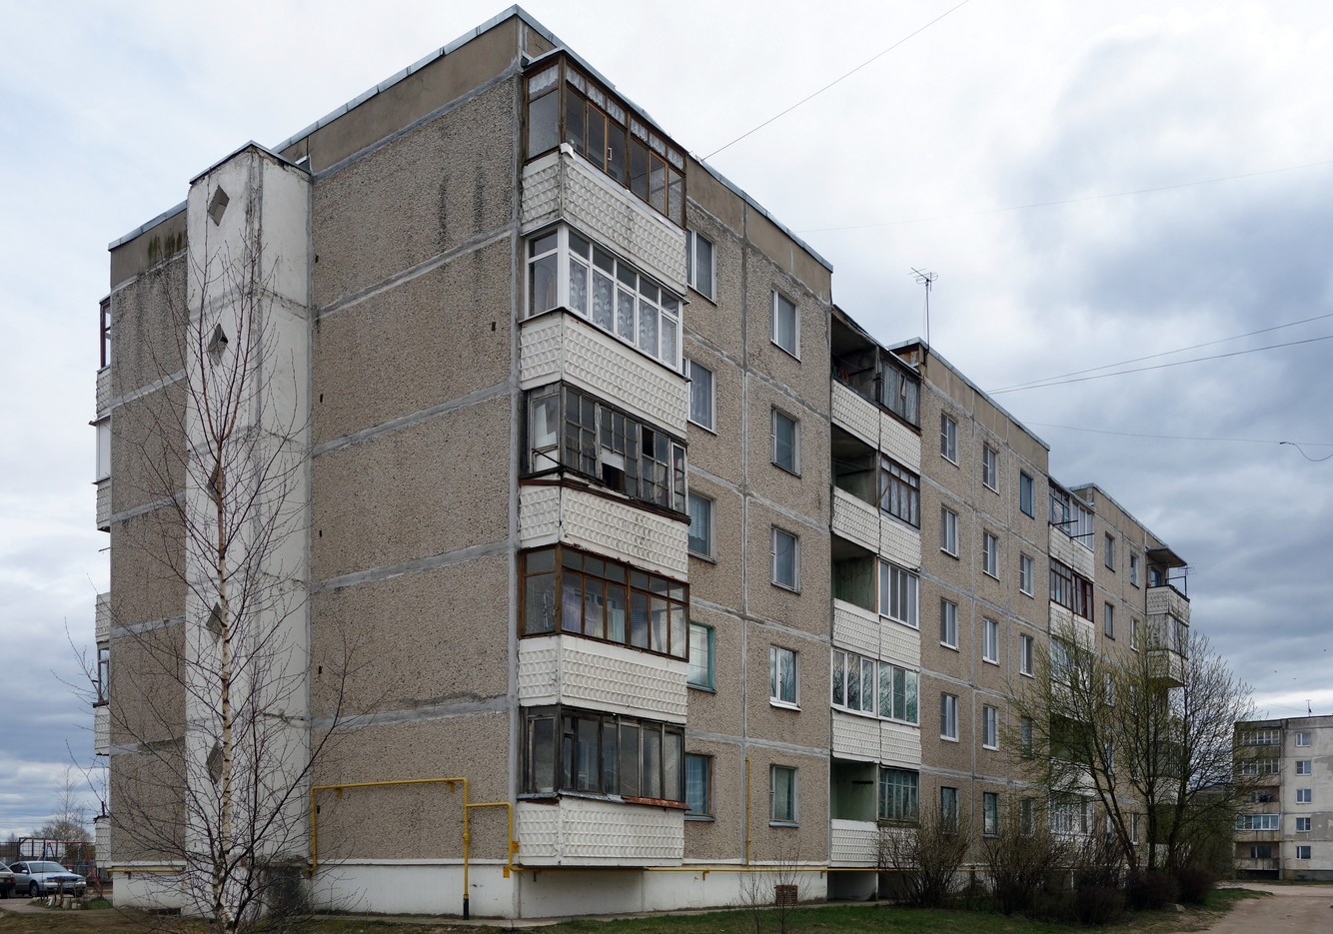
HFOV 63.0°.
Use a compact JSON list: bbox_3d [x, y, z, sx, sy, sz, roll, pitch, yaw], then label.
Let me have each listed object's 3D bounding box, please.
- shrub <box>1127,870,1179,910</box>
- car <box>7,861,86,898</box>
[{"bbox_3d":[13.866,12.061,31.000,1.563,1.042,1.500,-8,-20,21],"label":"shrub"},{"bbox_3d":[-26.198,17.169,45.300,4.450,1.400,1.720,-15,-24,37],"label":"car"}]

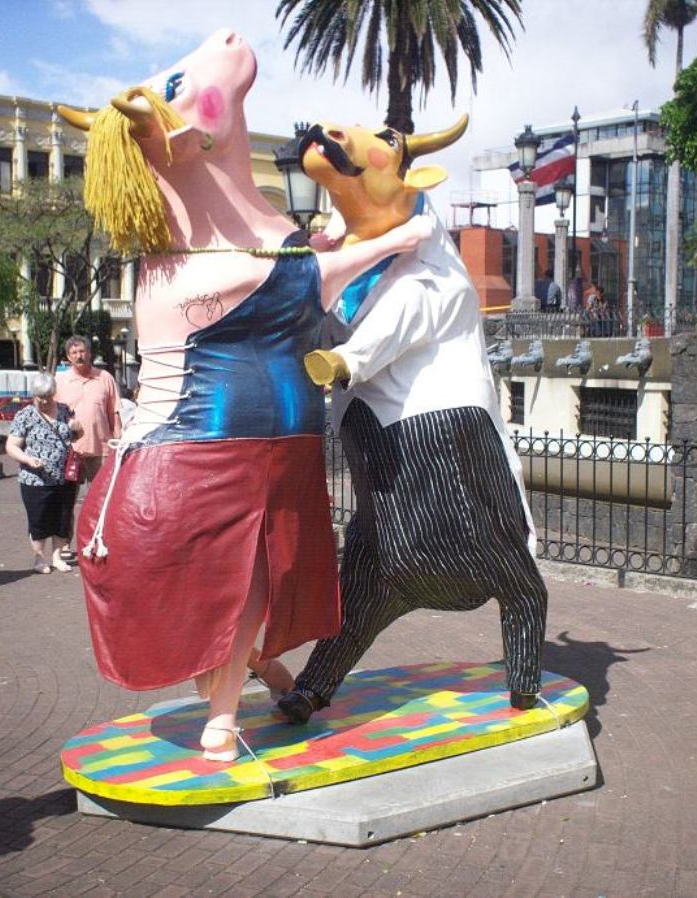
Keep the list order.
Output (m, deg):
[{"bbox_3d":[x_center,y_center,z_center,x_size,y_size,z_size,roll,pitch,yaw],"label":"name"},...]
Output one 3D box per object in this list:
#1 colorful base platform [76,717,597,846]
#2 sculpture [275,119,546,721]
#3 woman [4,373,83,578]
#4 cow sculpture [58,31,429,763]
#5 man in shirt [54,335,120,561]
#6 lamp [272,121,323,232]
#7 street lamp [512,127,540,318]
[{"bbox_3d":[-0.024,1.158,4.985,2.250,0.180,1.600,-3,5,-33],"label":"colorful base platform"},{"bbox_3d":[0.237,-0.080,5.030,1.030,2.330,0.800,-2,5,-17],"label":"sculpture"},{"bbox_3d":[-2.471,0.181,10.000,0.600,1.570,0.420,-2,5,-18],"label":"woman"},{"bbox_3d":[-0.468,-0.202,4.900,1.360,2.720,0.840,-3,5,-28],"label":"cow sculpture"},{"bbox_3d":[-2.147,-0.004,10.250,0.560,1.840,0.380,-1,5,-12],"label":"man in shirt"},{"bbox_3d":[-0.382,-0.954,10.440,0.500,3.500,0.500,0,5,0],"label":"lamp"},{"bbox_3d":[3.053,-3.976,21.500,0.520,3.350,0.520,0,5,0],"label":"street lamp"}]

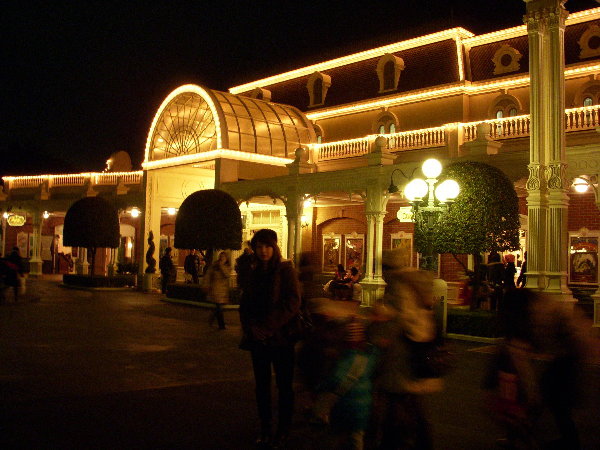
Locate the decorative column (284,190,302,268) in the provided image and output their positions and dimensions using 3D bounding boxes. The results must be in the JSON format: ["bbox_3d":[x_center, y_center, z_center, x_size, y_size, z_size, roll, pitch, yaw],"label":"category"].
[{"bbox_3d":[-0.157,0.616,20.700,0.500,3.410,0.560,4,-3,-44],"label":"decorative column"}]

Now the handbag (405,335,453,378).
[{"bbox_3d":[0.900,0.939,4.650,0.310,0.280,0.150,2,-2,0],"label":"handbag"}]

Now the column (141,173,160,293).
[{"bbox_3d":[-5.406,0.178,23.900,0.550,4.340,0.620,4,-3,-44],"label":"column"}]

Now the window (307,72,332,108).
[{"bbox_3d":[0.716,-4.941,24.200,0.500,1.250,0.850,4,-3,-44],"label":"window"}]

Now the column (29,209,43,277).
[{"bbox_3d":[-12.986,0.876,32.400,0.480,3.150,0.460,0,-3,27],"label":"column"}]

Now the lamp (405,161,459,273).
[{"bbox_3d":[2.456,0.383,12.300,1.100,3.270,1.100,-1,-3,41],"label":"lamp"}]

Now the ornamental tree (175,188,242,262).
[{"bbox_3d":[-2.778,0.520,20.000,2.080,3.300,2.080,4,-3,-44],"label":"ornamental tree"}]

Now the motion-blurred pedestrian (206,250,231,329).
[{"bbox_3d":[-1.559,1.233,12.600,0.480,1.500,0.450,1,-2,3],"label":"motion-blurred pedestrian"}]

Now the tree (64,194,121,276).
[{"bbox_3d":[-7.875,0.579,25.000,2.100,3.340,2.100,4,-3,-44],"label":"tree"}]

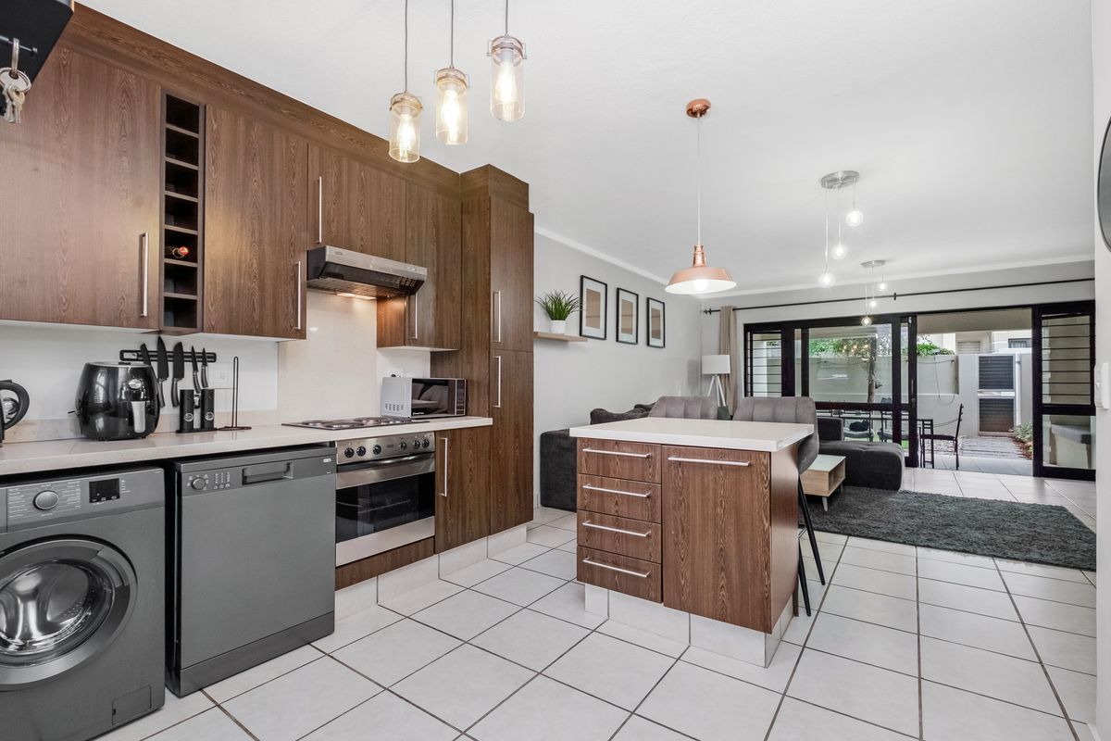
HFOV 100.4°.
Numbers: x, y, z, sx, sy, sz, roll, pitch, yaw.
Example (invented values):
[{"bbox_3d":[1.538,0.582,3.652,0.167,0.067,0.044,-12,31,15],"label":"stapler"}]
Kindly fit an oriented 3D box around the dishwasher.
[{"bbox_3d":[-1.457,0.796,2.132,0.599,0.860,0.580,-1,-2,36],"label":"dishwasher"}]

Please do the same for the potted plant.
[{"bbox_3d":[0.026,-0.544,4.342,0.360,0.420,0.410,-1,-2,38],"label":"potted plant"}]

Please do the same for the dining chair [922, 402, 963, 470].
[{"bbox_3d":[5.426,0.902,6.508,0.460,0.890,0.430,-1,-2,38],"label":"dining chair"}]

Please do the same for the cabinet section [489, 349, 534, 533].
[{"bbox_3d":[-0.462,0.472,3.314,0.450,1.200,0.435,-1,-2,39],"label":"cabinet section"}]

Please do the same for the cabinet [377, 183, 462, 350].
[{"bbox_3d":[-0.928,-0.662,3.169,0.318,1.010,0.447,-1,-2,36],"label":"cabinet"}]

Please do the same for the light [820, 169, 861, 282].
[{"bbox_3d":[2.020,-0.976,3.274,0.270,0.740,0.270,-1,-2,37],"label":"light"}]

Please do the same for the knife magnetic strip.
[{"bbox_3d":[-1.822,-0.067,2.200,0.020,0.047,0.362,-1,-2,38],"label":"knife magnetic strip"}]

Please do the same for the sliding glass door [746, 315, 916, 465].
[{"bbox_3d":[4.108,0.283,7.114,2.240,2.138,0.120,-1,-2,36],"label":"sliding glass door"}]

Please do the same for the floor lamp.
[{"bbox_3d":[2.632,0.550,7.545,0.520,1.632,0.520,-1,-2,36],"label":"floor lamp"}]

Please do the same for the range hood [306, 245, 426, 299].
[{"bbox_3d":[-1.161,-0.530,2.690,0.503,0.160,0.610,-1,-2,36],"label":"range hood"}]

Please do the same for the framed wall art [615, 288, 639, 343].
[{"bbox_3d":[0.898,-0.663,5.683,0.030,0.632,0.500,-1,-2,38],"label":"framed wall art"}]

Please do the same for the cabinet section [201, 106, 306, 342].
[{"bbox_3d":[-1.543,-0.676,2.328,0.310,1.025,0.440,-1,-2,39],"label":"cabinet section"}]

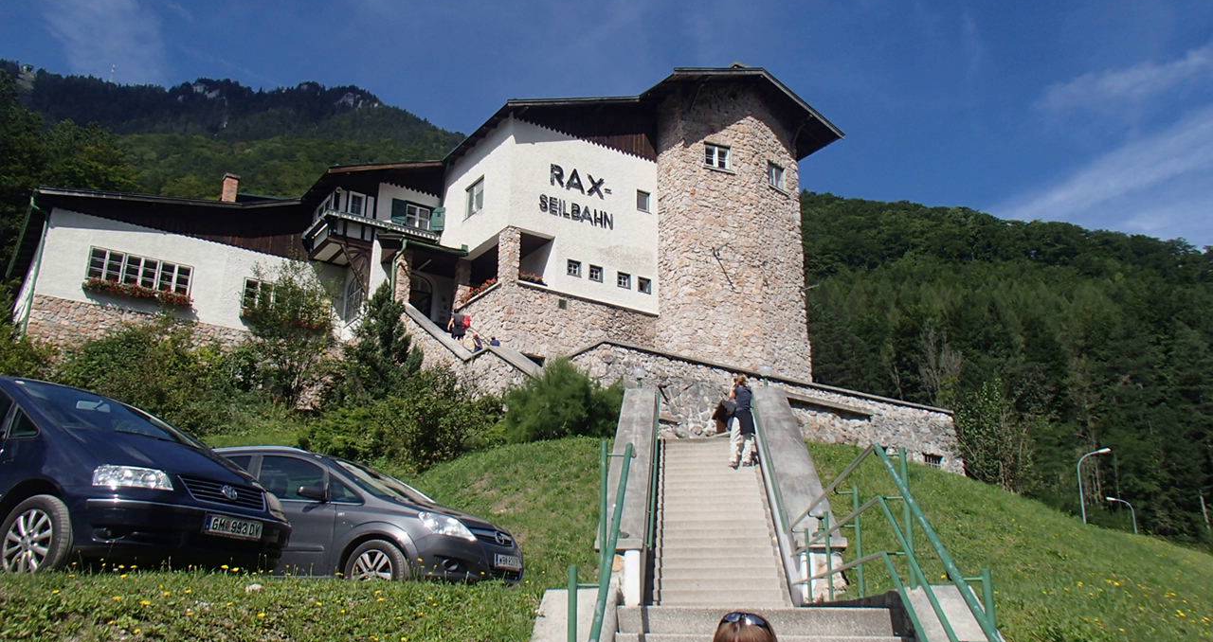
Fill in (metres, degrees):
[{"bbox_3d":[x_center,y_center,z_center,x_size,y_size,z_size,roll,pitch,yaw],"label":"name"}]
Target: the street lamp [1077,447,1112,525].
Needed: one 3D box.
[{"bbox_3d":[22.667,9.764,44.688,1.580,8.000,0.280,-2,-18,10],"label":"street lamp"}]

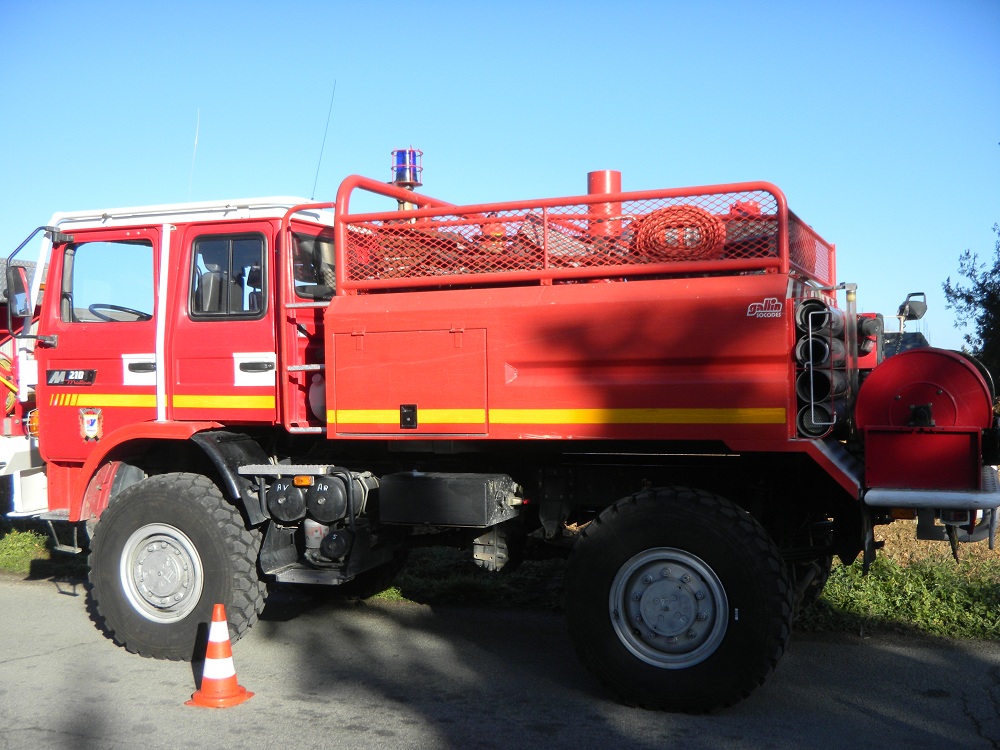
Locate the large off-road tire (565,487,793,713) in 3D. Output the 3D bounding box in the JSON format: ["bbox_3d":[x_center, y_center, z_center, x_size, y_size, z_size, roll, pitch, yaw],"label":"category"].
[{"bbox_3d":[0.880,1.120,5.503,1.090,1.065,0.360,-1,1,22],"label":"large off-road tire"}]

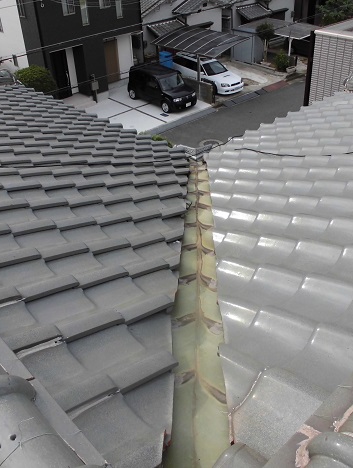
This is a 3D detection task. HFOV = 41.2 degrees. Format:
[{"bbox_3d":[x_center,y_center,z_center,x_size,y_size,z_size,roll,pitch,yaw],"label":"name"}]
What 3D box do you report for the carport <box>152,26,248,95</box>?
[{"bbox_3d":[1.216,-9.307,25.351,2.631,2.695,4.759,-28,42,-33],"label":"carport"}]

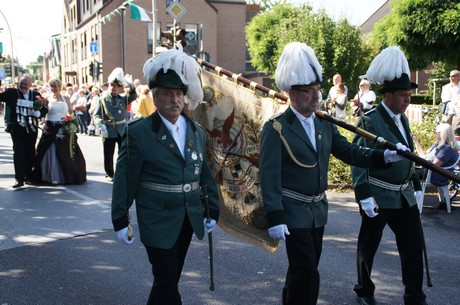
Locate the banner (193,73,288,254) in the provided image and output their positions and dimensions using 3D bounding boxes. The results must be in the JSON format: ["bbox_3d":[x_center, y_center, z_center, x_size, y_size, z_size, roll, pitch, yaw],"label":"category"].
[{"bbox_3d":[0.063,0.044,4.250,0.870,1.300,0.170,5,8,35],"label":"banner"}]

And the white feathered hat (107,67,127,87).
[{"bbox_3d":[-1.978,-1.331,10.050,0.310,0.340,0.360,-3,7,-20],"label":"white feathered hat"}]

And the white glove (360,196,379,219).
[{"bbox_3d":[1.045,0.412,4.300,0.120,0.160,0.110,6,9,40],"label":"white glove"}]

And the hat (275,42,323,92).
[{"bbox_3d":[0.466,-0.570,3.850,0.340,0.325,0.300,4,8,33],"label":"hat"}]

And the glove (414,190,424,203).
[{"bbox_3d":[1.525,0.354,4.620,0.110,0.120,0.090,6,9,40],"label":"glove"}]

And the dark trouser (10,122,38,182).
[{"bbox_3d":[-3.419,0.008,9.550,0.440,0.980,0.340,-1,7,-9],"label":"dark trouser"}]

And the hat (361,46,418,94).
[{"bbox_3d":[1.207,-0.619,4.330,0.290,0.360,0.390,-5,8,-40],"label":"hat"}]

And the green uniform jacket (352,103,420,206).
[{"bbox_3d":[1.192,0.023,4.360,0.550,0.780,0.360,-4,7,-29],"label":"green uniform jacket"}]

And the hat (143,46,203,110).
[{"bbox_3d":[-0.330,-0.428,3.320,0.320,0.360,0.320,-5,8,-36],"label":"hat"}]

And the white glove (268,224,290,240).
[{"bbox_3d":[0.290,0.468,3.360,0.125,0.105,0.095,6,9,44],"label":"white glove"}]

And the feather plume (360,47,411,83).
[{"bbox_3d":[1.177,-0.656,4.330,0.270,0.290,0.330,-5,8,-40],"label":"feather plume"}]

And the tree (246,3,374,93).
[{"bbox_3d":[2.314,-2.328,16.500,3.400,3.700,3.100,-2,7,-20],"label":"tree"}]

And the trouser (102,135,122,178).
[{"bbox_3d":[-2.081,0.036,10.270,0.420,0.880,0.320,-2,7,-18],"label":"trouser"}]

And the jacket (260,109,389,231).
[{"bbox_3d":[0.512,0.077,3.380,0.560,0.740,0.620,-4,8,-34],"label":"jacket"}]

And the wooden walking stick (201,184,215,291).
[{"bbox_3d":[-0.137,0.557,3.700,0.035,0.710,0.035,-9,14,-24],"label":"wooden walking stick"}]

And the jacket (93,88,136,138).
[{"bbox_3d":[-2.052,-0.693,10.200,0.720,0.870,0.400,-2,7,-16],"label":"jacket"}]

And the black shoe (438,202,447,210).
[{"bbox_3d":[2.980,0.745,8.000,0.260,0.100,0.100,-6,10,-41],"label":"black shoe"}]

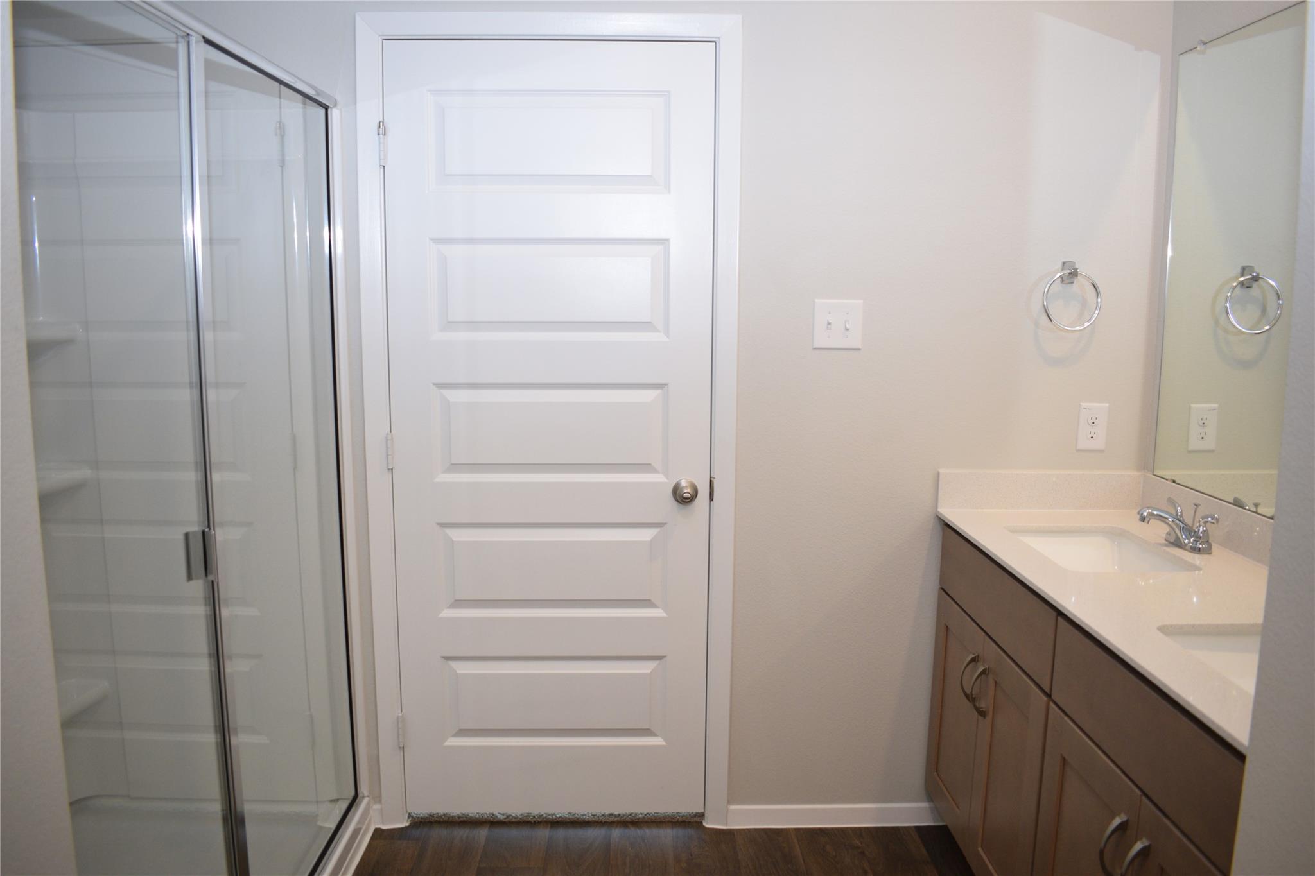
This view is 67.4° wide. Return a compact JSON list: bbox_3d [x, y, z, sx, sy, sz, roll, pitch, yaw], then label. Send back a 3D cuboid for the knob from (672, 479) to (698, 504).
[{"bbox_3d":[0.072,0.143,2.544,0.064,0.064,0.065,0,8,0],"label":"knob"}]

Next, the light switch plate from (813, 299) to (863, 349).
[{"bbox_3d":[0.460,-0.288,2.511,0.122,0.122,0.014,0,8,0],"label":"light switch plate"}]

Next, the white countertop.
[{"bbox_3d":[1.006,0.308,1.845,0.555,0.030,1.510,0,8,0],"label":"white countertop"}]

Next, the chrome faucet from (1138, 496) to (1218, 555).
[{"bbox_3d":[1.146,0.194,2.186,0.165,0.105,0.170,0,8,0],"label":"chrome faucet"}]

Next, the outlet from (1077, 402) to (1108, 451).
[{"bbox_3d":[1.127,-0.029,2.555,0.074,0.120,0.009,0,8,0],"label":"outlet"}]

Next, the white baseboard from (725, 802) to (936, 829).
[{"bbox_3d":[0.485,1.035,2.701,0.600,0.067,0.015,0,8,0],"label":"white baseboard"}]

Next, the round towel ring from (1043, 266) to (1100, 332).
[{"bbox_3d":[1.042,-0.350,2.475,0.149,0.157,0.050,0,8,0],"label":"round towel ring"}]

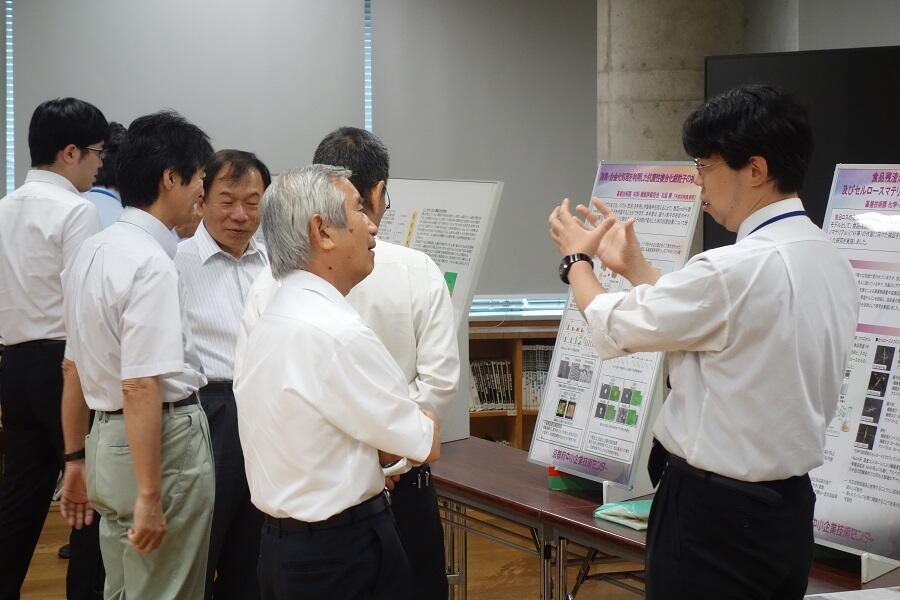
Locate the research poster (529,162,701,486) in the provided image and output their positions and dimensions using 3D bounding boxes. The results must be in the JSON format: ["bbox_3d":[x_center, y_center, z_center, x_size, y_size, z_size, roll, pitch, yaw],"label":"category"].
[{"bbox_3d":[0.438,0.063,6.556,0.231,0.857,0.611,-1,4,-23],"label":"research poster"}]

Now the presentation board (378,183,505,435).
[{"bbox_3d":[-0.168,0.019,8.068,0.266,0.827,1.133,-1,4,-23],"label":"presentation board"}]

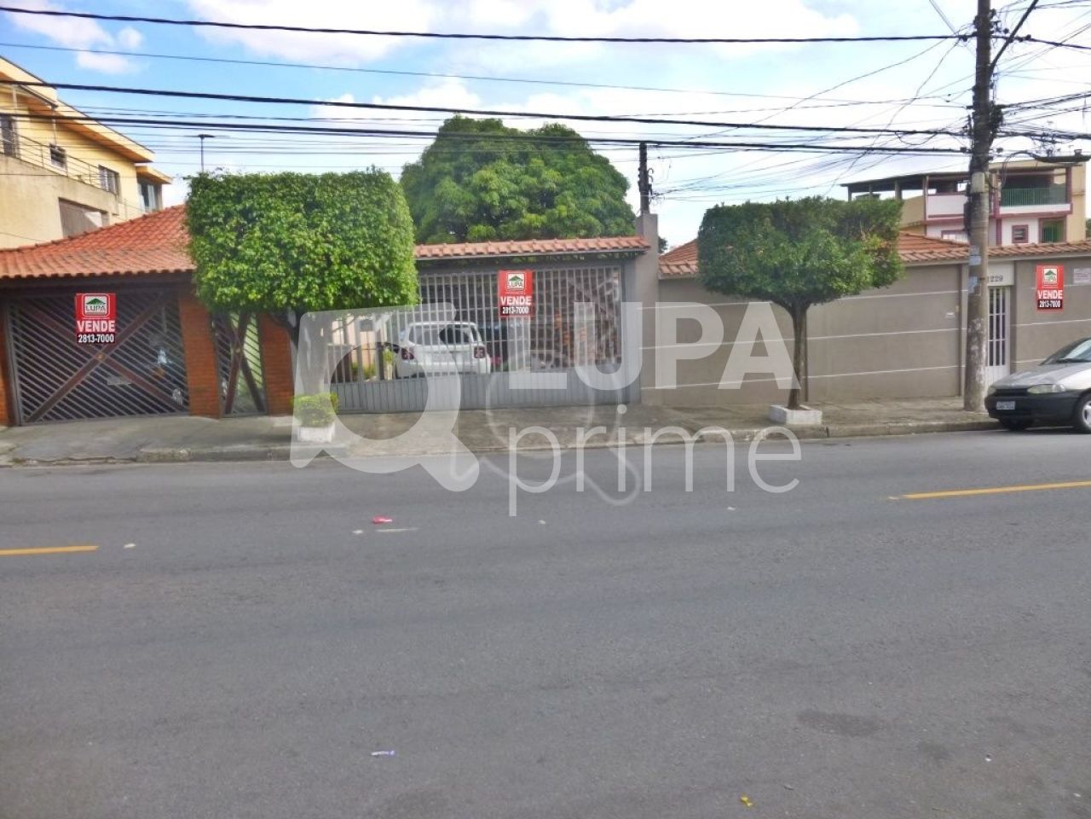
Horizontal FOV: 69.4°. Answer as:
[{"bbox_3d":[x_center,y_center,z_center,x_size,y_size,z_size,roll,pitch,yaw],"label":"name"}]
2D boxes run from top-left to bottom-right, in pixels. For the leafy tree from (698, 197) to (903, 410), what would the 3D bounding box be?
[{"bbox_3d":[3.759,-1.544,11.800,2.500,3.000,2.100,-3,6,-7],"label":"leafy tree"}]

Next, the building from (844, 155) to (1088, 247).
[{"bbox_3d":[24.992,-9.190,48.649,9.600,9.388,11.000,-3,5,-5],"label":"building"}]

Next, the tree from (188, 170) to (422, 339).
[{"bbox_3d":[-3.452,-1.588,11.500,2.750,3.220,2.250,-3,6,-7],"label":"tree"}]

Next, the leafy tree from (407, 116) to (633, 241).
[{"bbox_3d":[-0.741,-4.647,23.198,7.400,7.592,7.200,-3,5,-5],"label":"leafy tree"}]

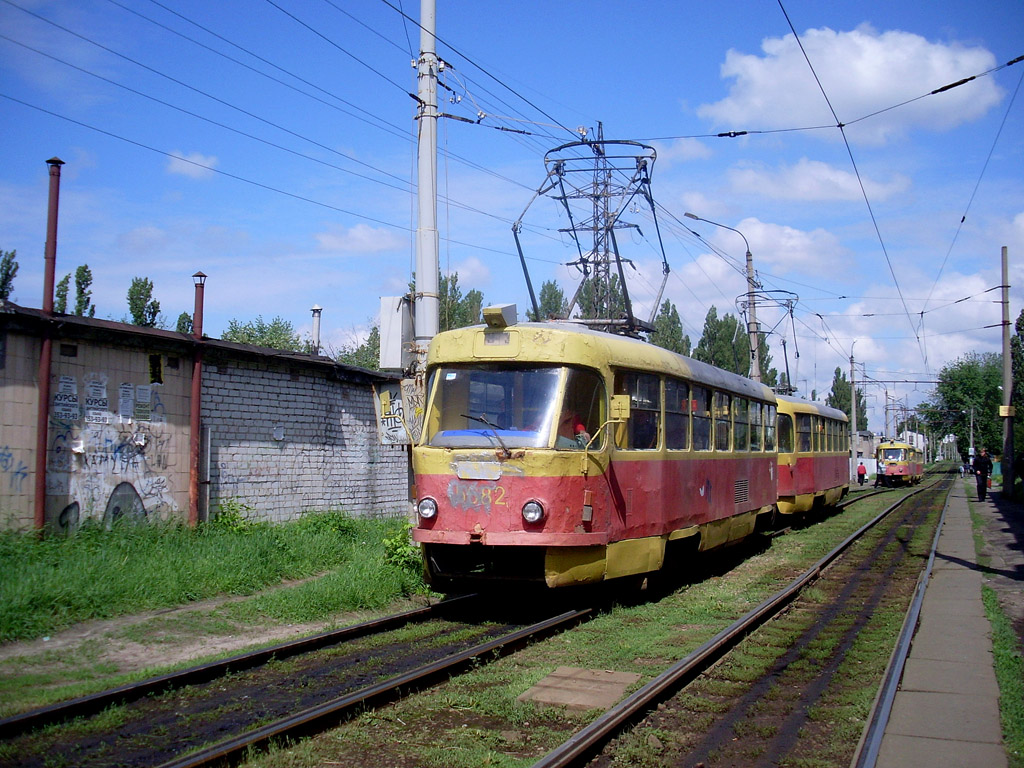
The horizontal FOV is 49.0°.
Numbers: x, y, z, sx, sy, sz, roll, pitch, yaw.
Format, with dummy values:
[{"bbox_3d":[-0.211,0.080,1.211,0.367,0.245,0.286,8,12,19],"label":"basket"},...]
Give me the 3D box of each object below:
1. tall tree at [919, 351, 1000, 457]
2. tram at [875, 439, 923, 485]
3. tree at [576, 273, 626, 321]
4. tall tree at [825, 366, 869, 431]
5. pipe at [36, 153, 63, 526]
[{"bbox_3d":[52.400,3.500,130.000,10.000,14.400,10.000,-1,-4,21],"label":"tall tree"},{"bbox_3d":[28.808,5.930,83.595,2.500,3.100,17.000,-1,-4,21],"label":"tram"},{"bbox_3d":[11.100,-1.900,140.000,6.300,23.900,6.300,-1,-4,21],"label":"tree"},{"bbox_3d":[59.500,6.000,200.000,7.500,18.300,7.500,-1,-4,21],"label":"tall tree"},{"bbox_3d":[-5.790,-0.480,14.040,0.240,4.800,0.240,0,-4,21],"label":"pipe"}]

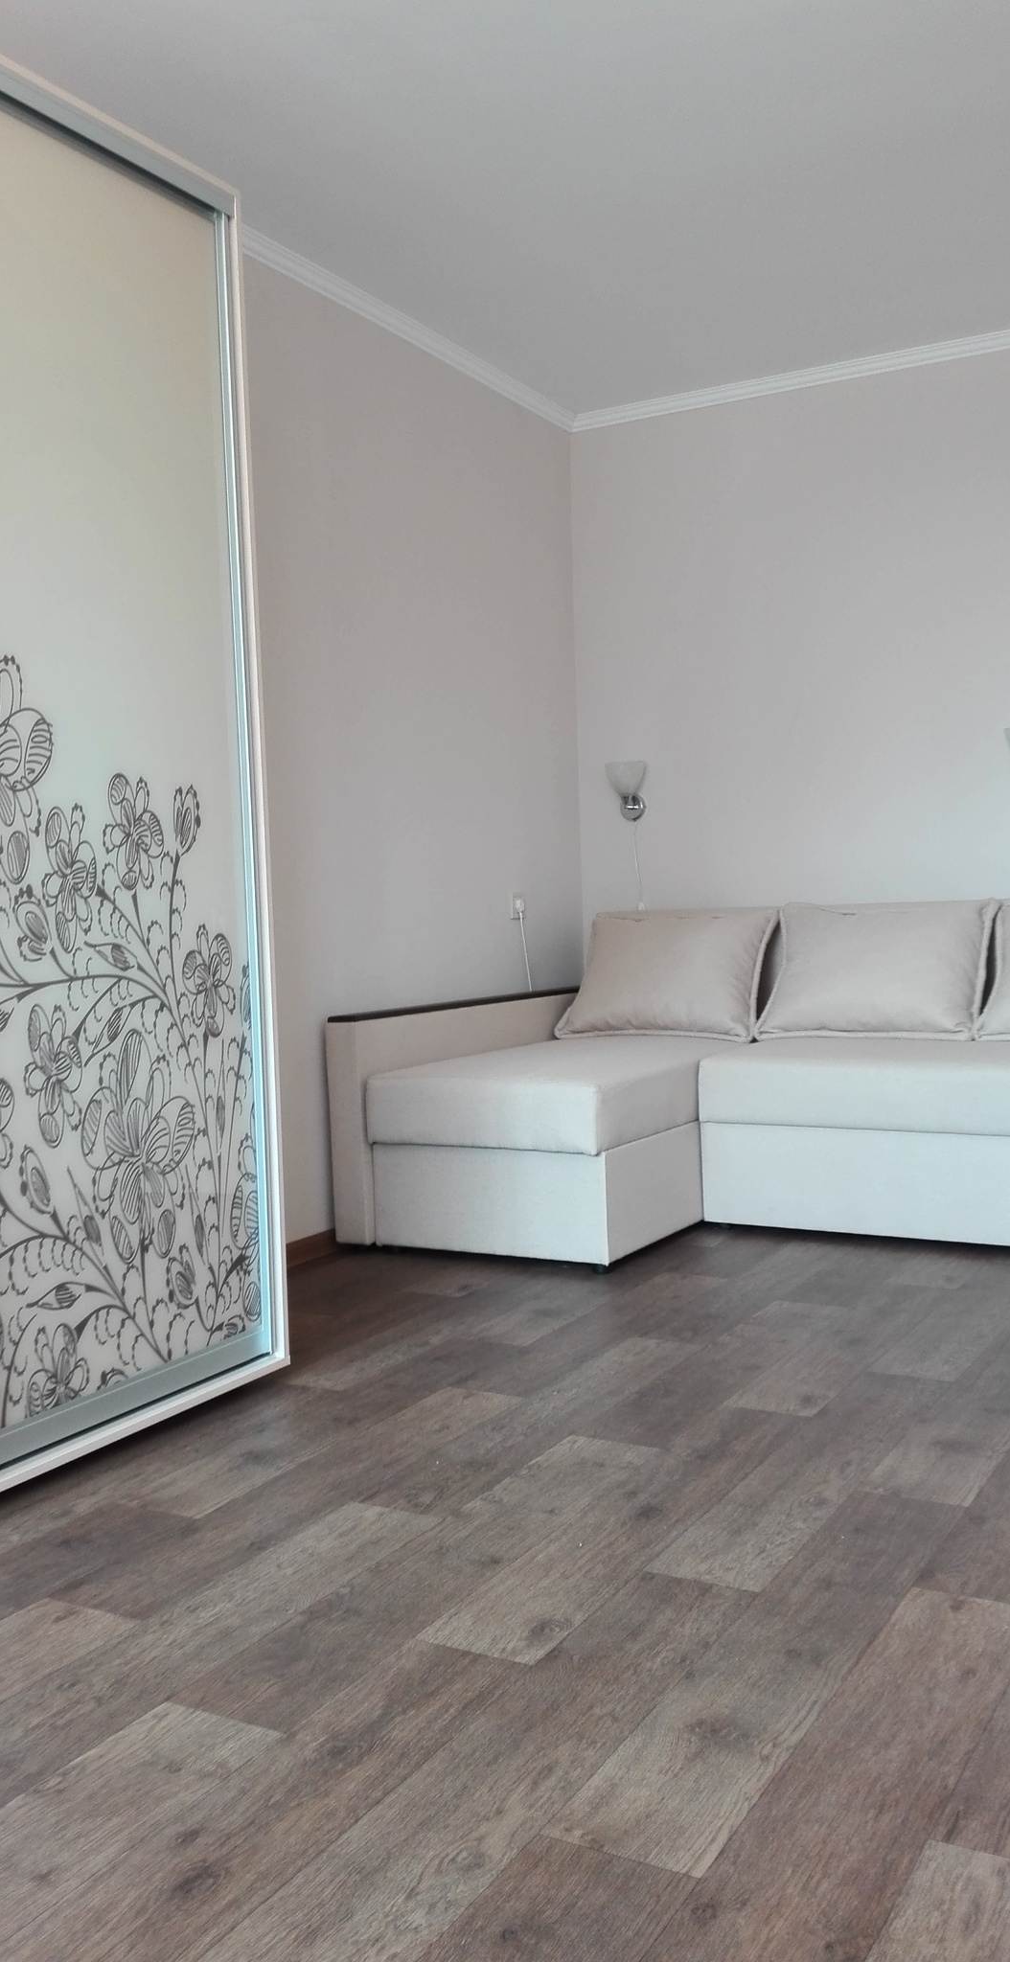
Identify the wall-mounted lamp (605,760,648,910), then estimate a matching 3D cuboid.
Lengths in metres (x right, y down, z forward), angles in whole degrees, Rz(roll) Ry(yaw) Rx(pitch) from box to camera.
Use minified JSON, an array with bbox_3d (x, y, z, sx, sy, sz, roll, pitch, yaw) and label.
[{"bbox_3d":[0.401,-0.491,5.184,0.145,0.503,0.150,0,4,30],"label":"wall-mounted lamp"}]

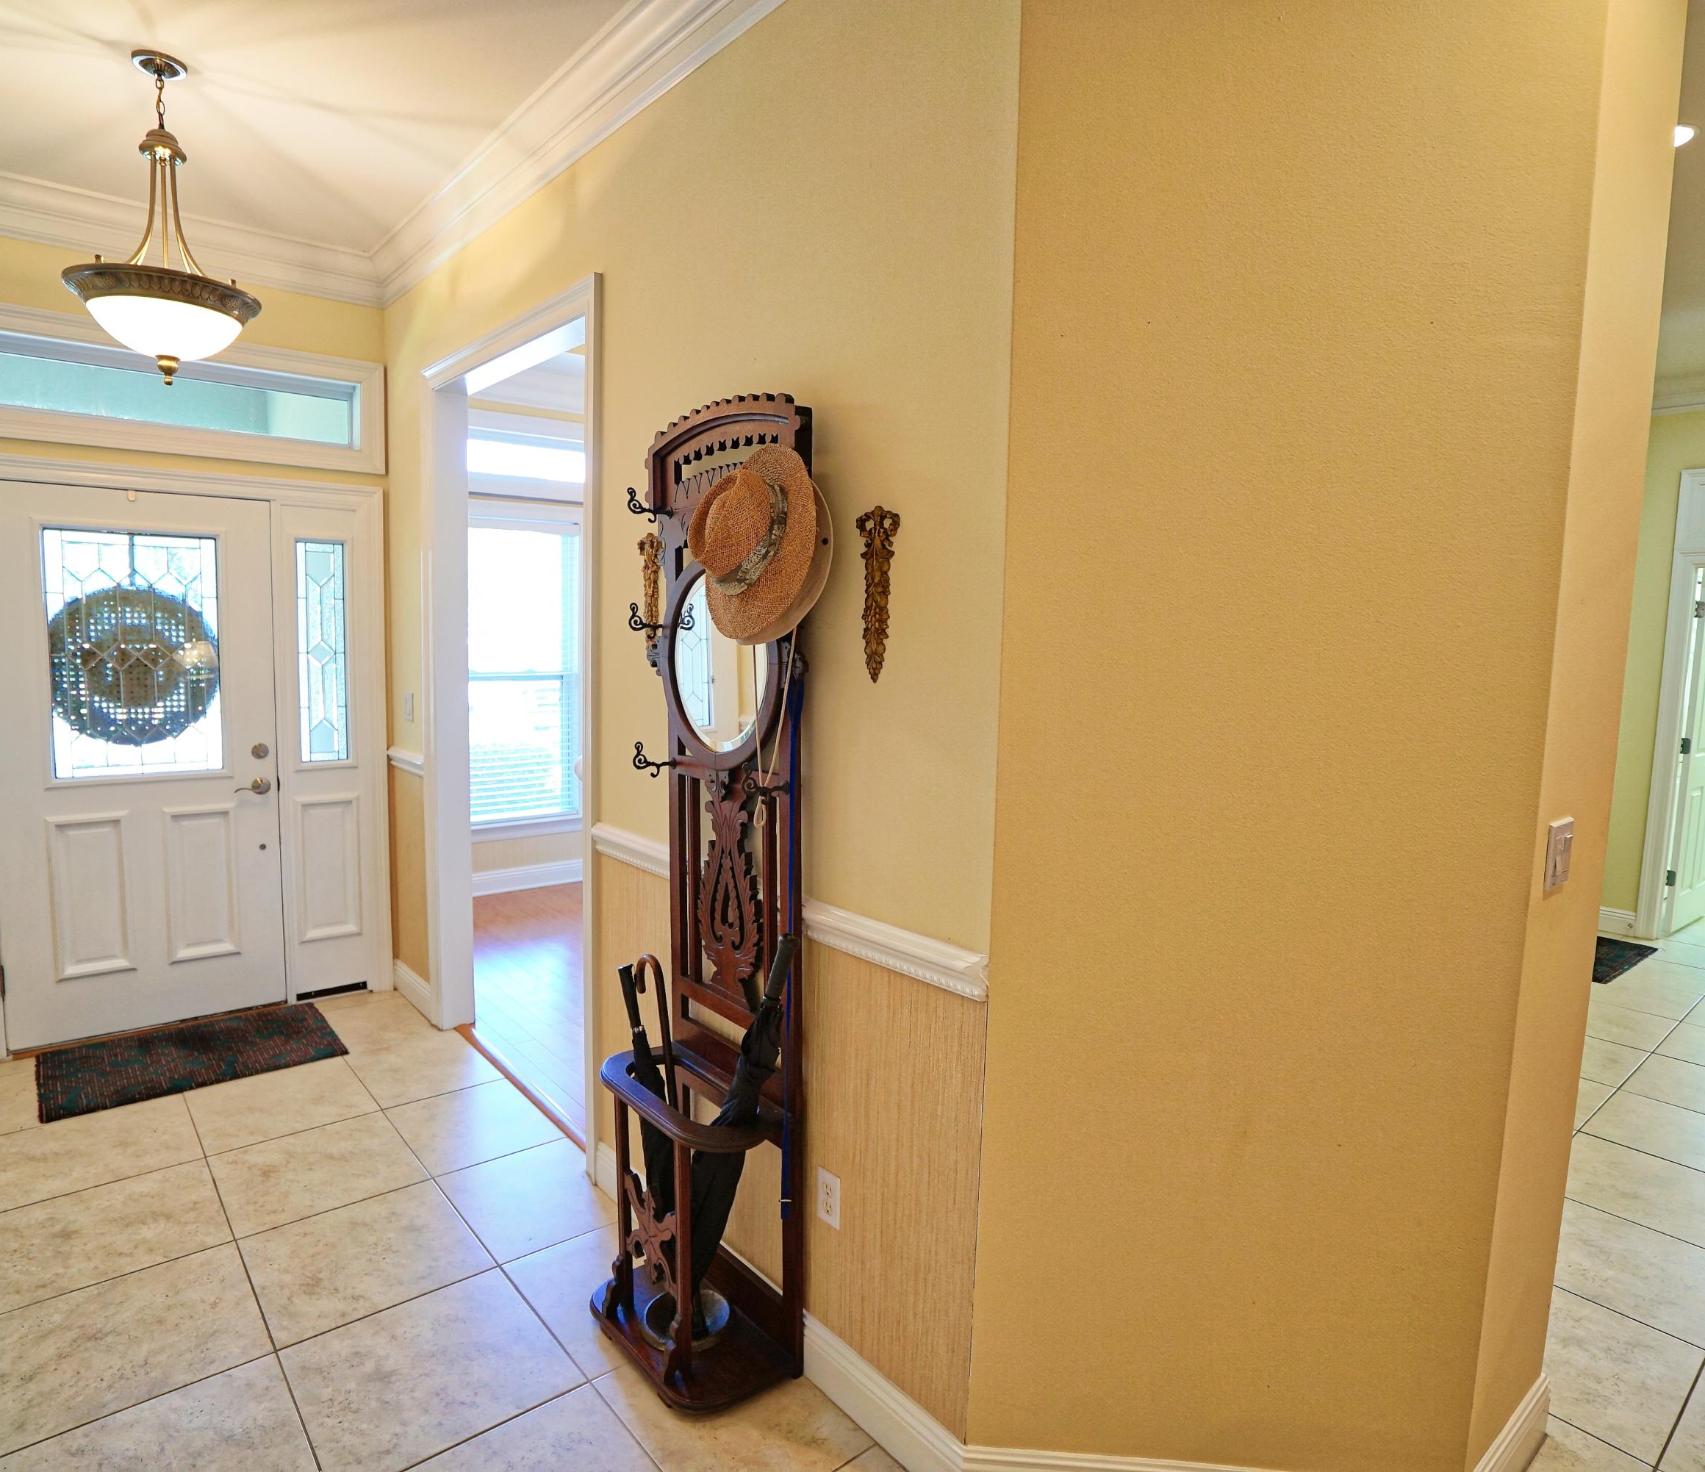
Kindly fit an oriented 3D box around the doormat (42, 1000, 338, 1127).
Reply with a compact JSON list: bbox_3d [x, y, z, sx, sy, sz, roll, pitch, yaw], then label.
[{"bbox_3d":[-2.460,1.192,3.667,0.899,0.008,0.617,-4,8,-40],"label":"doormat"}]

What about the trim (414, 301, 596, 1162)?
[{"bbox_3d":[-1.170,-0.047,3.341,0.140,2.599,1.492,-4,8,-40],"label":"trim"}]

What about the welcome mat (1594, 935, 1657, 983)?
[{"bbox_3d":[3.816,1.148,5.264,0.907,0.008,0.611,-4,8,-40],"label":"welcome mat"}]

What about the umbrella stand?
[{"bbox_3d":[-0.370,0.358,2.153,0.281,2.092,0.528,-4,8,-40],"label":"umbrella stand"}]

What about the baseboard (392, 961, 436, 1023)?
[{"bbox_3d":[-1.860,1.089,4.164,0.021,0.129,0.553,-4,8,-40],"label":"baseboard"}]

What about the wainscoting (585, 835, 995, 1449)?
[{"bbox_3d":[-0.254,0.793,2.313,0.045,0.941,1.477,-4,8,-40],"label":"wainscoting"}]

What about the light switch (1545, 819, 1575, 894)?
[{"bbox_3d":[1.264,0.211,1.747,0.121,0.119,0.007,-4,8,-40],"label":"light switch"}]

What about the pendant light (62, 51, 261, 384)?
[{"bbox_3d":[-1.832,-1.357,2.609,0.436,0.818,0.436,-4,8,-40],"label":"pendant light"}]

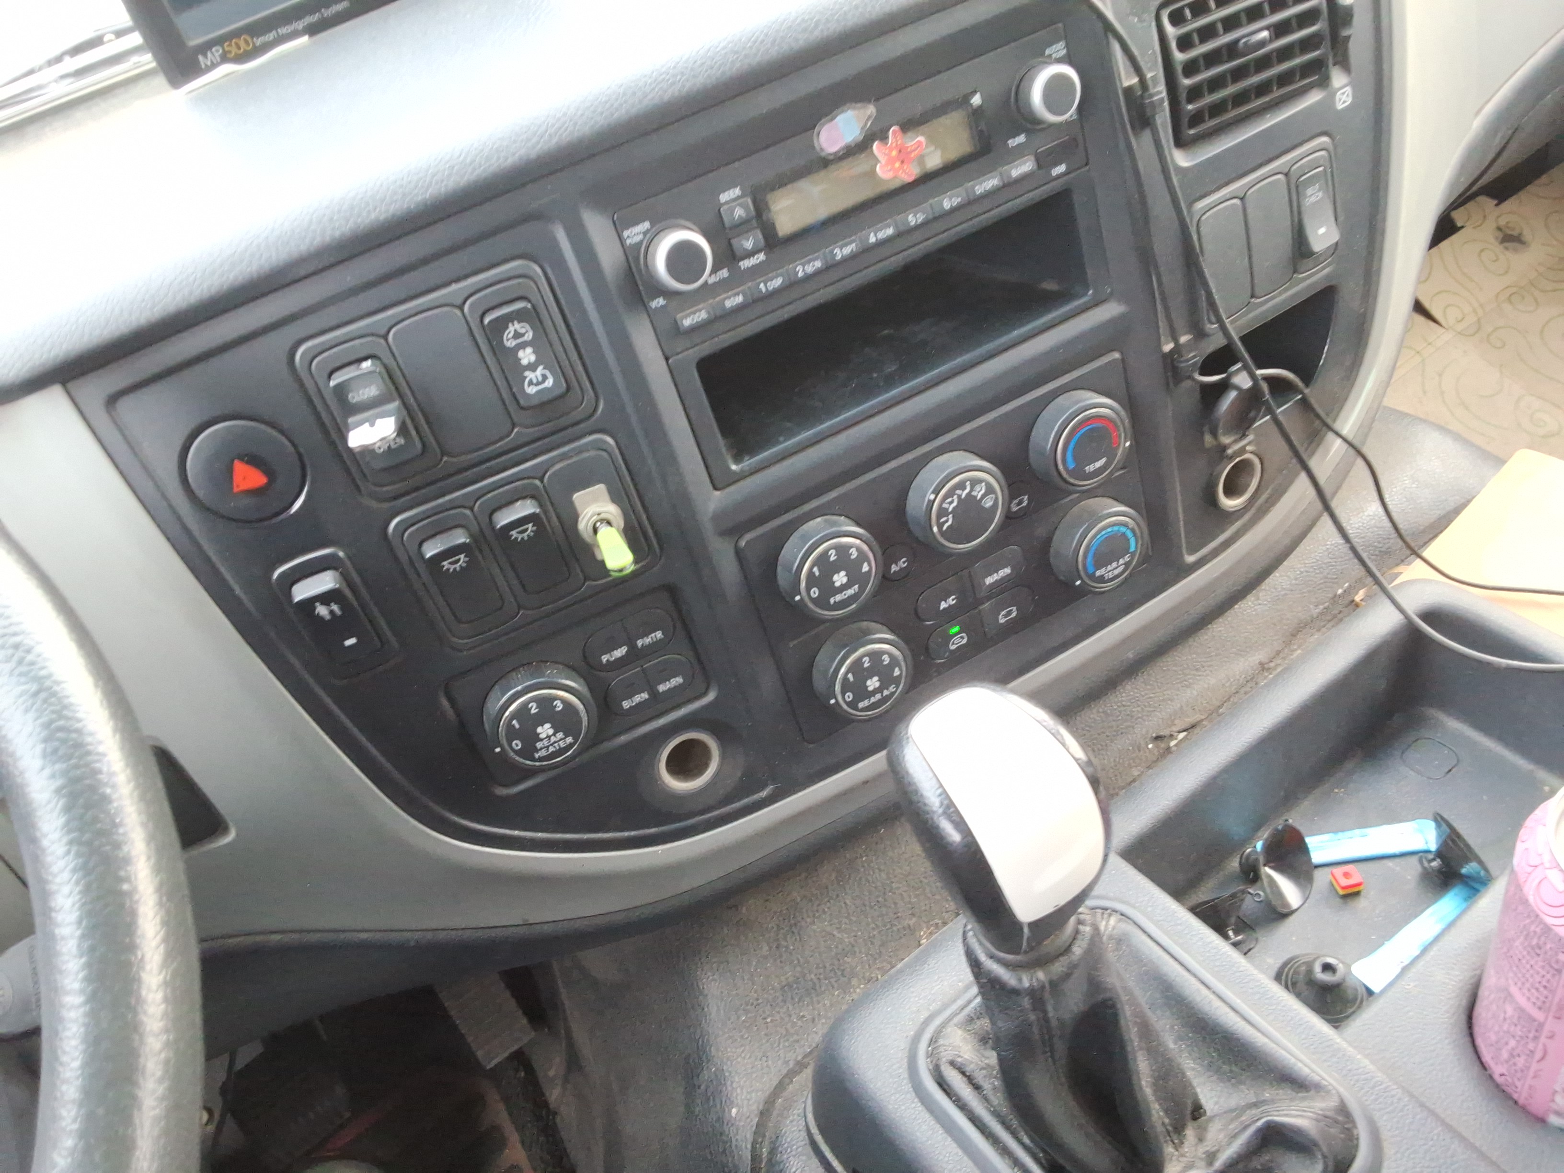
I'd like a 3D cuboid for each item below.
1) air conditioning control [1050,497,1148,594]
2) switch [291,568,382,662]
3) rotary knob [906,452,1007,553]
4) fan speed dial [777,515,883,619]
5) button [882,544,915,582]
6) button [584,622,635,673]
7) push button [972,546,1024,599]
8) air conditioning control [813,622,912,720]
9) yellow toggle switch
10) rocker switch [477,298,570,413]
[{"bbox_3d":[0.142,-0.018,0.565,0.041,0.041,0.015,-27,32,-13],"label":"air conditioning control"},{"bbox_3d":[-0.156,0.011,0.443,0.018,0.035,0.009,-23,32,-6],"label":"switch"},{"bbox_3d":[0.072,-0.033,0.515,0.041,0.041,0.015,-27,32,-13],"label":"rotary knob"},{"bbox_3d":[0.020,-0.006,0.504,0.041,0.041,0.015,-27,32,-13],"label":"fan speed dial"},{"bbox_3d":[0.048,-0.010,0.528,0.017,0.017,0.005,-27,33,-12],"label":"button"},{"bbox_3d":[-0.068,0.024,0.490,0.018,0.018,0.005,-24,32,-8],"label":"button"},{"bbox_3d":[0.095,-0.007,0.550,0.026,0.017,0.005,-27,32,-13],"label":"push button"},{"bbox_3d":[0.036,0.037,0.538,0.042,0.042,0.015,-27,33,-12],"label":"air conditioning control"},{"bbox_3d":[-0.061,-0.014,0.458,0.009,0.009,0.021,-24,61,-7],"label":"yellow toggle switch"},{"bbox_3d":[-0.087,-0.079,0.429,0.017,0.035,0.008,-24,32,-8],"label":"rocker switch"}]

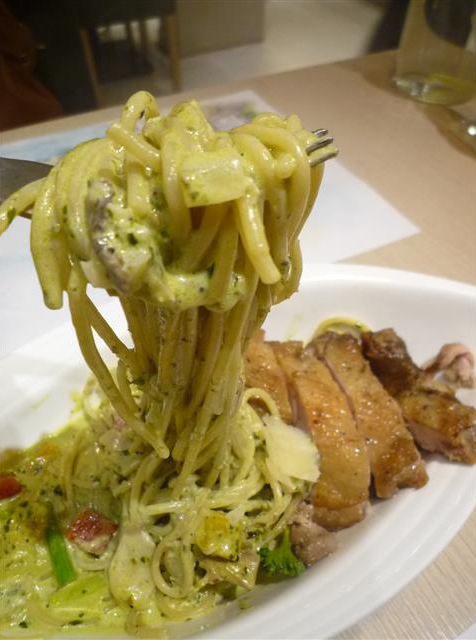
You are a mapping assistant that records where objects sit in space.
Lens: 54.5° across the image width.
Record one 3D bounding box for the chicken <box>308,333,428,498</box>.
[{"bbox_3d":[0.059,0.044,0.211,0.024,0.024,0.069,-7,49,-6],"label":"chicken"}]

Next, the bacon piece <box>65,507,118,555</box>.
[{"bbox_3d":[-0.056,0.080,0.175,0.013,0.011,0.011,22,53,19],"label":"bacon piece"}]

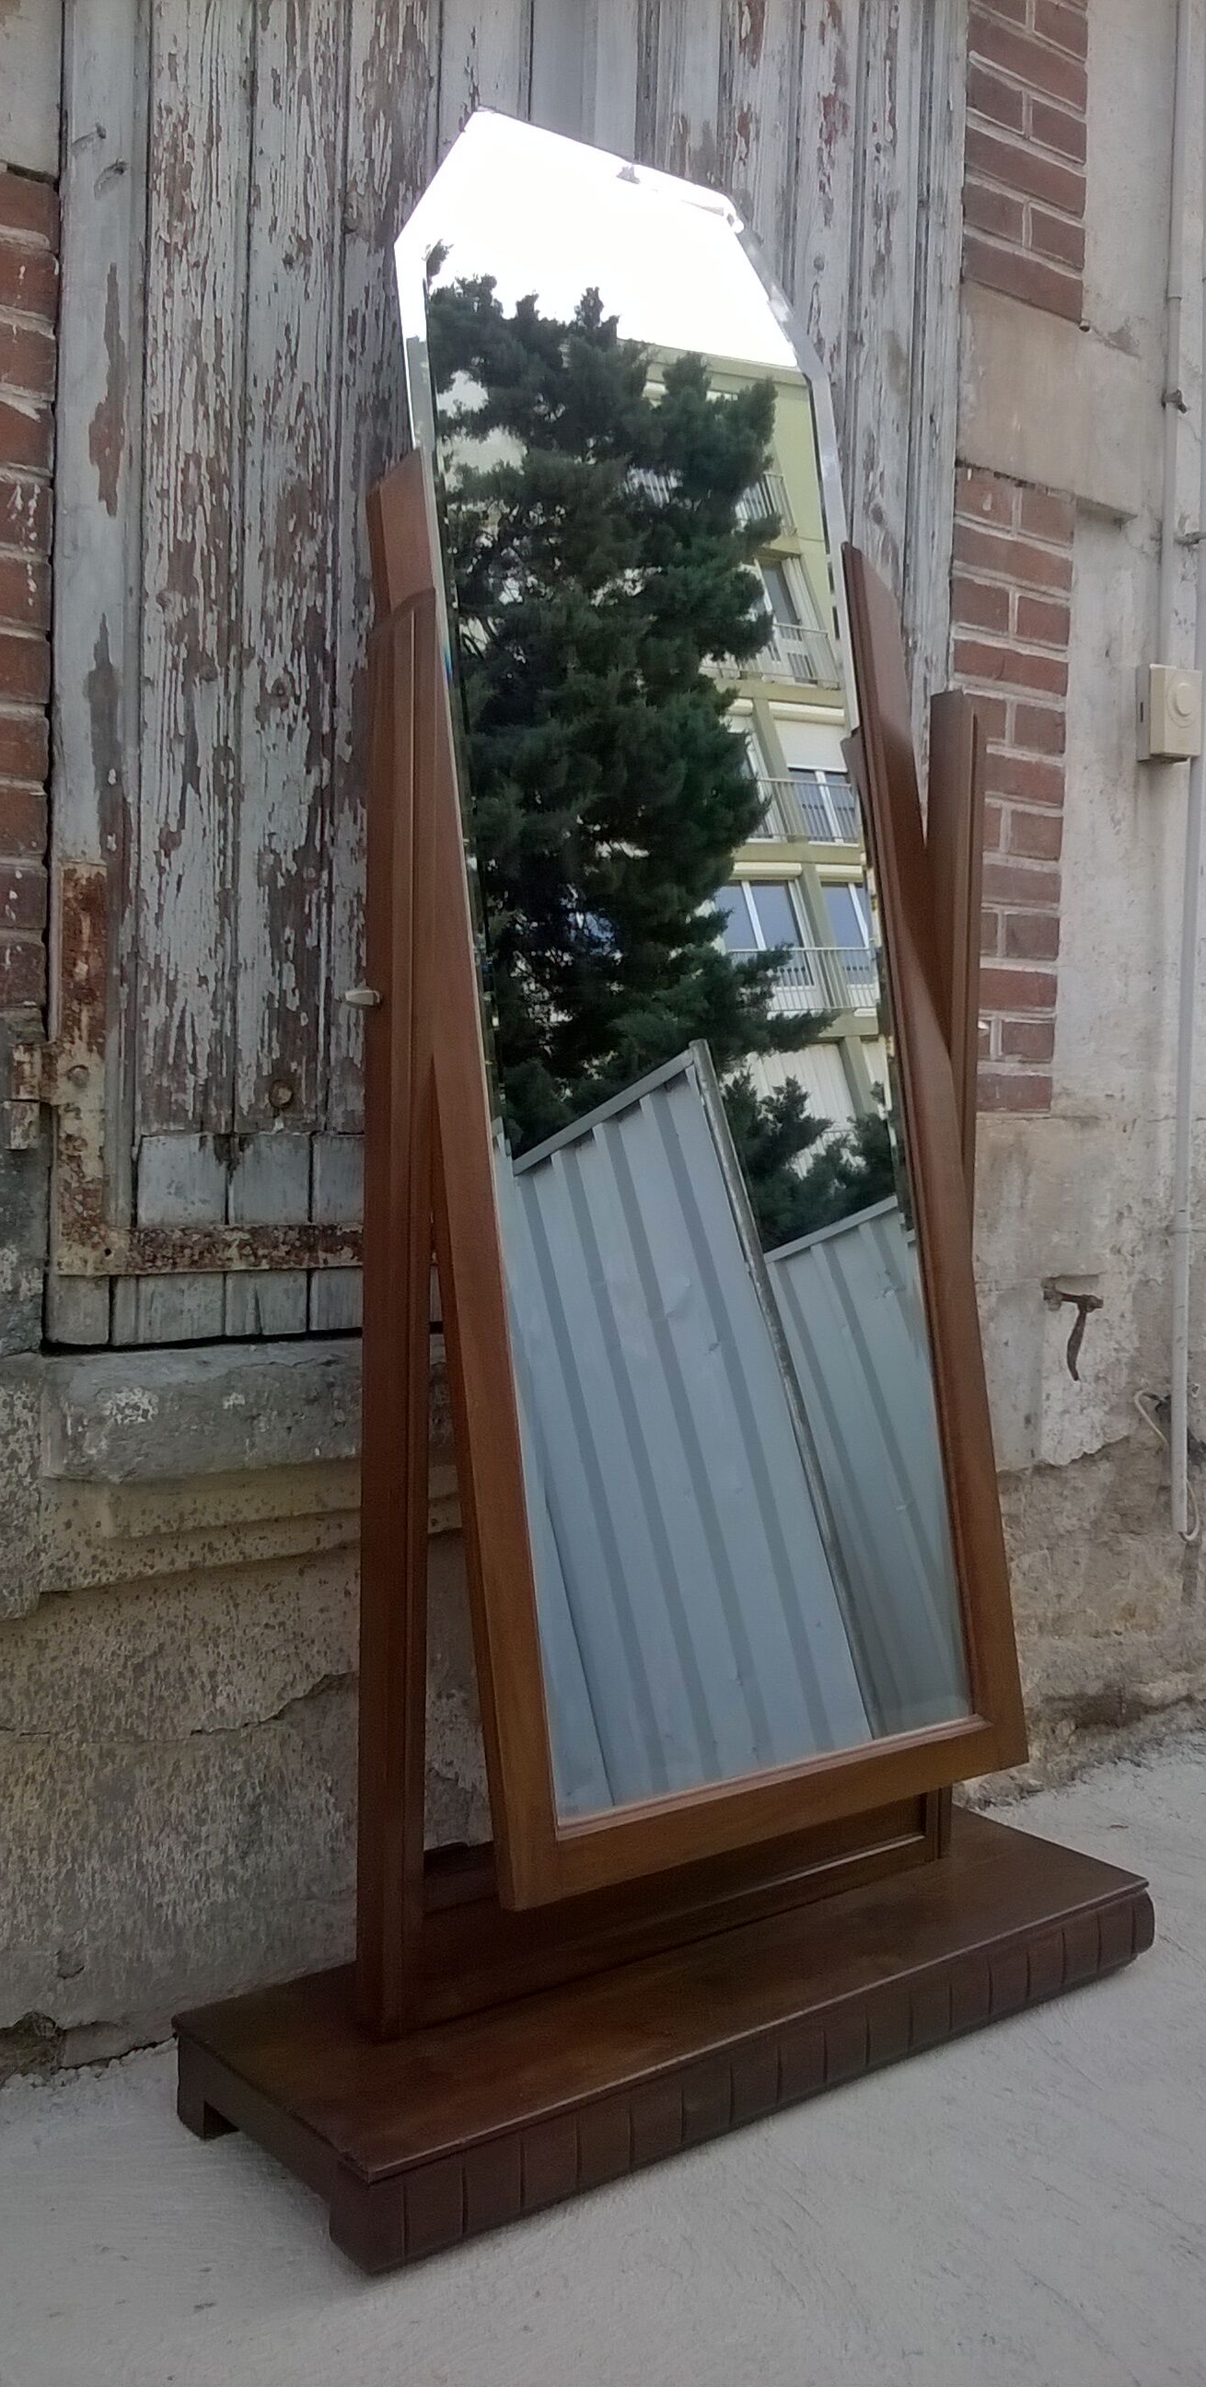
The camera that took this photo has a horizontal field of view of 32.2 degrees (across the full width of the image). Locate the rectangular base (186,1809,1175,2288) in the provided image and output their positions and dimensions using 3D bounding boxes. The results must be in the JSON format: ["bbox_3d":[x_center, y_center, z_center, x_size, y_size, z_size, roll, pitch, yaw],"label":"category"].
[{"bbox_3d":[0.098,0.760,2.000,0.956,0.080,0.328,-2,5,-38],"label":"rectangular base"}]

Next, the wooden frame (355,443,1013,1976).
[{"bbox_3d":[0.087,0.030,1.980,0.726,1.377,0.318,-2,5,-38],"label":"wooden frame"}]

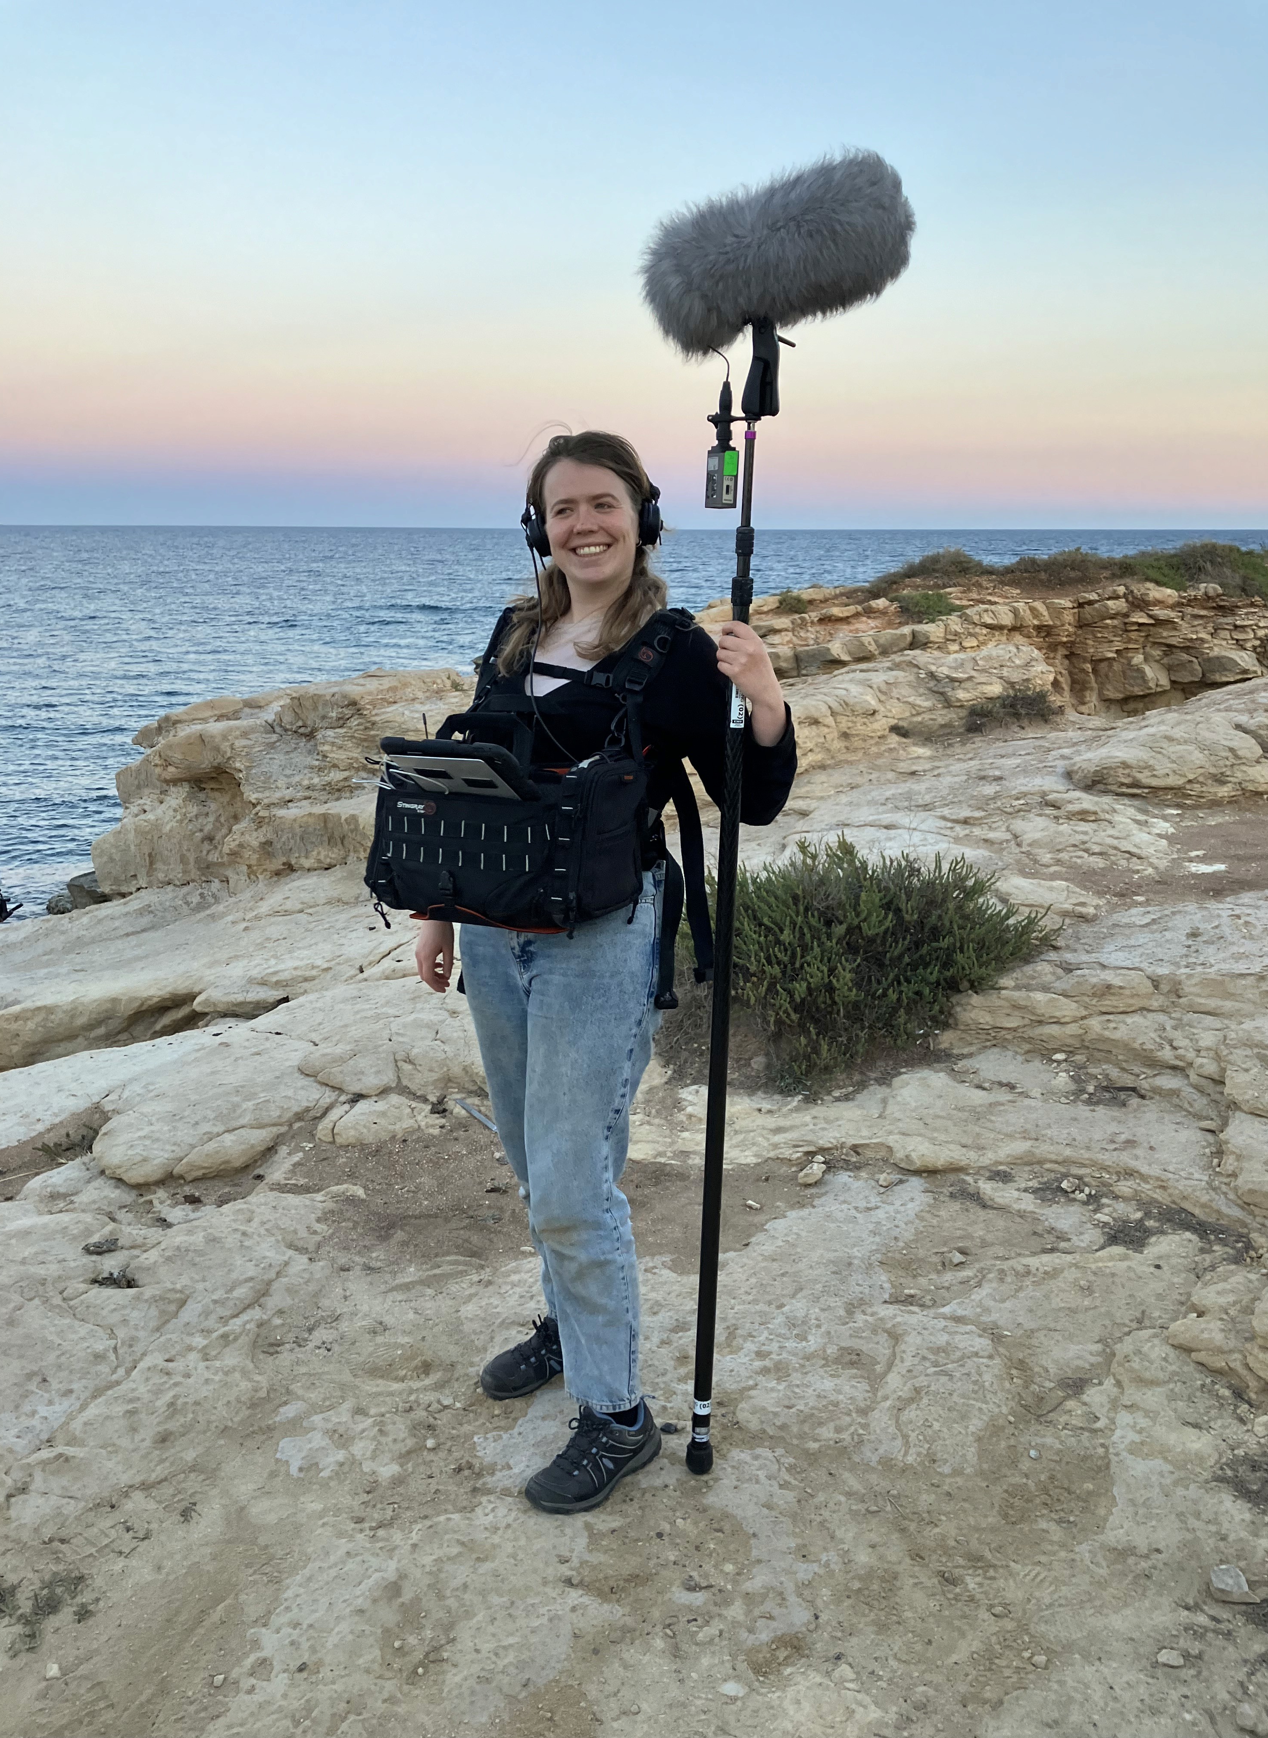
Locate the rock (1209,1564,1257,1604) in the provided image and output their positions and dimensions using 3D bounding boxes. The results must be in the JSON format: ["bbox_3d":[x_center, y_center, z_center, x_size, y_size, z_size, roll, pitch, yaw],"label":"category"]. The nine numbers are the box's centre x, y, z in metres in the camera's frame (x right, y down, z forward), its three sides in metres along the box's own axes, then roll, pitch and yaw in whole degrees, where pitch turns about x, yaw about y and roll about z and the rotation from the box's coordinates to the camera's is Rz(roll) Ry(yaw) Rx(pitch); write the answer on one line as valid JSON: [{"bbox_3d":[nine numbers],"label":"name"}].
[{"bbox_3d":[0.887,1.059,2.080,0.070,0.032,0.055,3,14,11],"label":"rock"}]

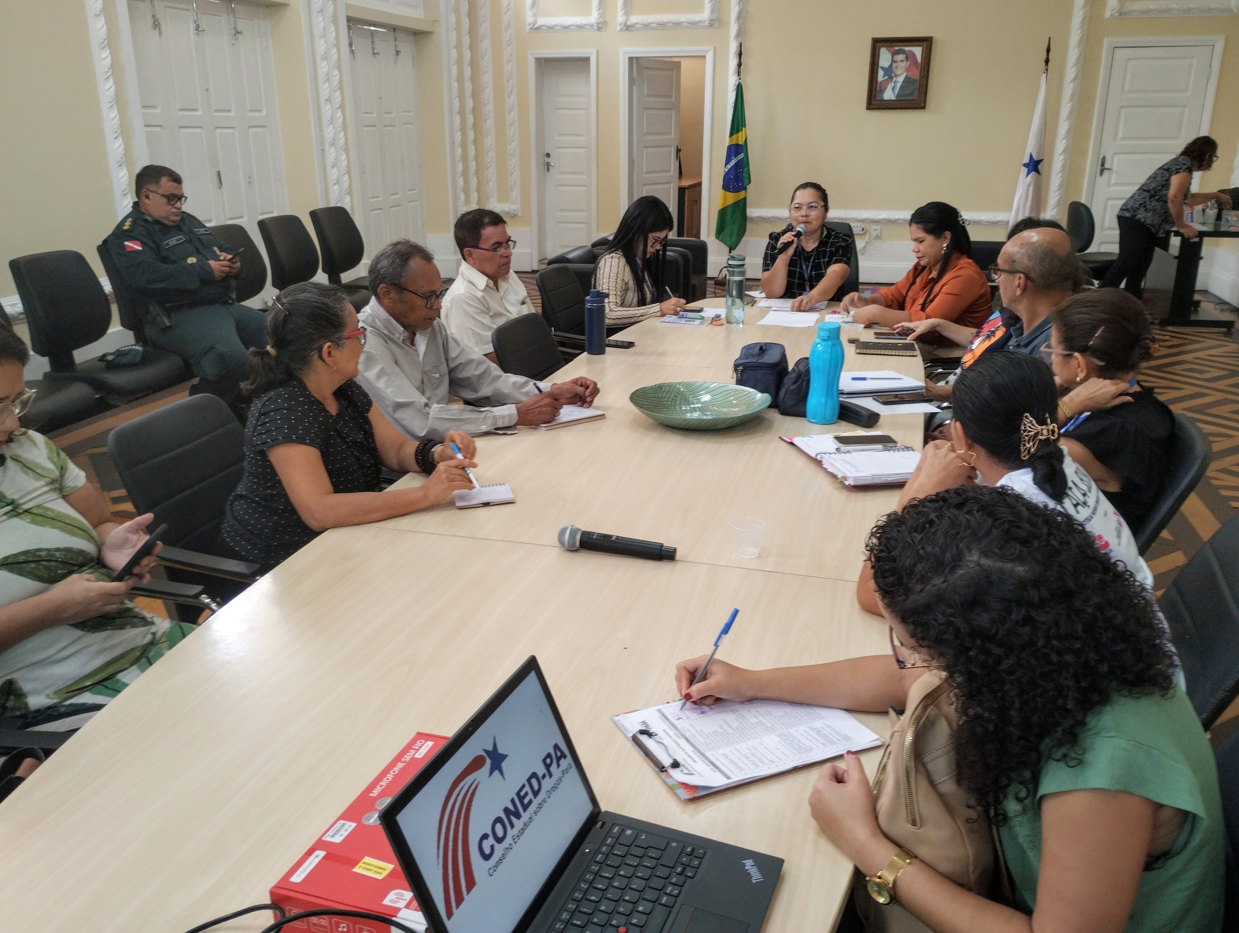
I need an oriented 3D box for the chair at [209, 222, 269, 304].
[{"bbox_3d":[-2.000,-0.866,5.817,0.620,0.970,0.500,4,20,12],"label":"chair"}]

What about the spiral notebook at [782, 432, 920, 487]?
[{"bbox_3d":[0.631,-0.034,2.600,0.282,0.028,0.413,-3,19,-9],"label":"spiral notebook"}]

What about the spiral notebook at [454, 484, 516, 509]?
[{"bbox_3d":[-0.305,0.068,2.245,0.128,0.010,0.112,-5,19,-15],"label":"spiral notebook"}]

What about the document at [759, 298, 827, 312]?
[{"bbox_3d":[0.810,-0.750,4.661,0.310,0.006,0.260,4,19,11],"label":"document"}]

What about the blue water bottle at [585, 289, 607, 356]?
[{"bbox_3d":[-0.086,-0.545,3.774,0.085,0.237,0.082,0,19,0],"label":"blue water bottle"}]

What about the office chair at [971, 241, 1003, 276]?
[{"bbox_3d":[2.422,-1.071,6.707,0.620,0.820,0.640,5,19,15],"label":"office chair"}]

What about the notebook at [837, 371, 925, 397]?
[{"bbox_3d":[0.822,-0.270,3.301,0.282,0.024,0.212,-5,19,-13],"label":"notebook"}]

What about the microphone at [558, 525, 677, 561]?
[{"bbox_3d":[-0.006,0.155,1.979,0.237,0.051,0.051,6,20,16],"label":"microphone"}]

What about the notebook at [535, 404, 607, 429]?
[{"bbox_3d":[-0.167,-0.140,2.857,0.216,0.016,0.150,-15,24,-38],"label":"notebook"}]

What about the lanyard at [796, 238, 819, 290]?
[{"bbox_3d":[0.957,-1.027,5.110,0.115,0.265,0.090,4,19,12],"label":"lanyard"}]

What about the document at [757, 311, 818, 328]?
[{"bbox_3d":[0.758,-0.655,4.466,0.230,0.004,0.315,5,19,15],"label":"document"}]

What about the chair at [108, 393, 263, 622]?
[{"bbox_3d":[-0.798,0.313,2.511,0.600,0.900,0.570,7,20,20],"label":"chair"}]

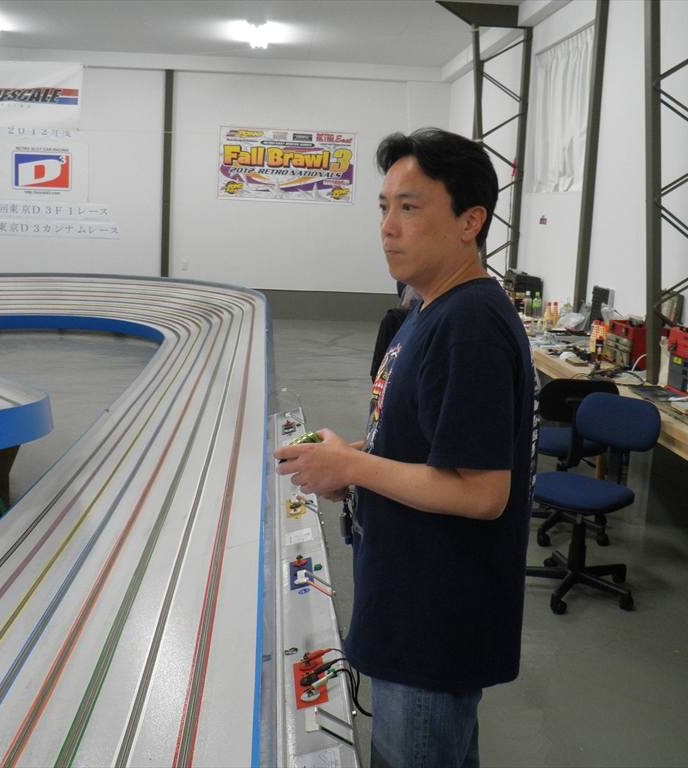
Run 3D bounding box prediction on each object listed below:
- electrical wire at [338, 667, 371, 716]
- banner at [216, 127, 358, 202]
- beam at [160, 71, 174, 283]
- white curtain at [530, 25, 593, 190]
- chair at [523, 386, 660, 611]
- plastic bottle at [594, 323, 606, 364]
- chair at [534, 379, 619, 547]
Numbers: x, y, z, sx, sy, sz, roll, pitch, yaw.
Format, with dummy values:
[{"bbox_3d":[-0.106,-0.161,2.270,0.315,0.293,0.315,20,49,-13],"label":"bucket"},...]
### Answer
[{"bbox_3d":[0.019,0.566,1.850,0.100,0.100,0.080,2,10,-4],"label":"electrical wire"},{"bbox_3d":[-0.785,-3.011,13.859,1.880,0.985,0.020,2,10,-4],"label":"banner"},{"bbox_3d":[-2.431,-2.646,13.772,0.125,3.150,0.100,2,10,-4],"label":"beam"},{"bbox_3d":[1.789,-2.239,8.381,0.100,1.250,1.780,2,10,-4],"label":"white curtain"},{"bbox_3d":[1.013,0.472,4.226,0.550,0.830,0.580,10,13,39],"label":"chair"},{"bbox_3d":[1.551,-0.228,6.050,0.065,0.200,0.065,-1,10,-21],"label":"plastic bottle"},{"bbox_3d":[1.115,0.340,5.025,0.550,0.830,0.580,3,10,2],"label":"chair"}]

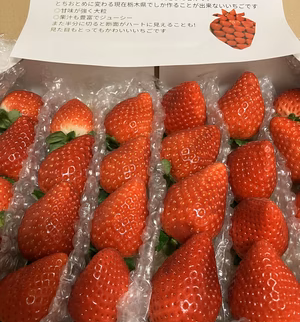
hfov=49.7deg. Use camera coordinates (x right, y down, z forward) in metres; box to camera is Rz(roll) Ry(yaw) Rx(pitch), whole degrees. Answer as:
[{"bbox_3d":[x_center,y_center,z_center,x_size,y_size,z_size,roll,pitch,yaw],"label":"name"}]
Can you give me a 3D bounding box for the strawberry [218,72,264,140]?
[{"bbox_3d":[0.077,-0.046,0.271,0.038,0.037,0.056,9,97,14],"label":"strawberry"}]

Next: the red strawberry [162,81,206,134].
[{"bbox_3d":[0.029,-0.045,0.276,0.038,0.036,0.046,17,98,3],"label":"red strawberry"}]

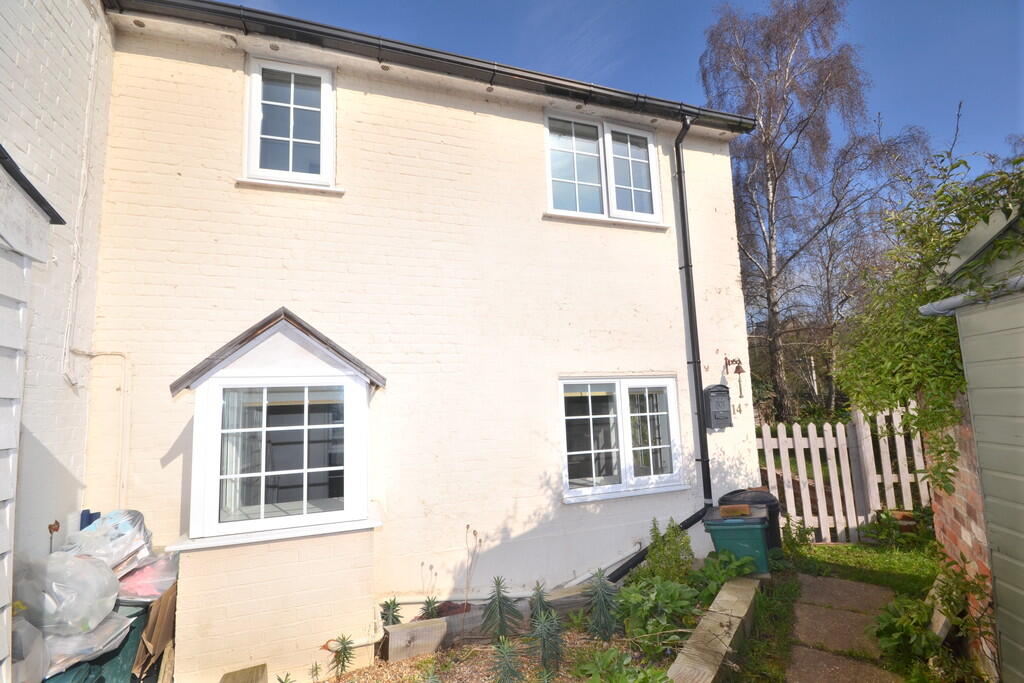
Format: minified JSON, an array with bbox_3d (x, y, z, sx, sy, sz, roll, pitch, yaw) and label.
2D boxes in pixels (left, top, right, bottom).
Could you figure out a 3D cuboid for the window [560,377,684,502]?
[{"bbox_3d":[0.986,0.838,3.849,1.188,1.037,0.100,0,-5,-18],"label":"window"}]

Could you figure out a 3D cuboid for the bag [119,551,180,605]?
[{"bbox_3d":[-1.983,1.287,2.326,0.330,0.250,0.320,0,-5,-18],"label":"bag"}]

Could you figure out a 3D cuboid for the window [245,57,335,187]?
[{"bbox_3d":[-1.665,-1.628,3.235,0.590,0.930,0.100,0,-5,-18],"label":"window"}]

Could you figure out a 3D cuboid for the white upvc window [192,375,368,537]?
[{"bbox_3d":[-1.327,0.640,2.511,0.899,0.865,0.100,0,-5,-18],"label":"white upvc window"}]

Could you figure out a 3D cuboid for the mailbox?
[{"bbox_3d":[1.971,0.619,4.066,0.225,0.395,0.085,0,-5,-18],"label":"mailbox"}]

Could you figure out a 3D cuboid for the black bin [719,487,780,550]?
[{"bbox_3d":[2.110,1.620,3.786,0.480,0.620,0.480,0,-5,-18],"label":"black bin"}]

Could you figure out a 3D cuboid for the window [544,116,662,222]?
[{"bbox_3d":[0.874,-1.589,4.038,1.191,0.927,0.100,0,-5,-18],"label":"window"}]

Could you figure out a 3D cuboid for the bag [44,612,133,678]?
[{"bbox_3d":[-1.878,1.298,1.895,0.350,0.180,0.420,0,-5,-18],"label":"bag"}]

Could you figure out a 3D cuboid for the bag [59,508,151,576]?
[{"bbox_3d":[-2.110,1.051,2.234,0.400,0.310,0.340,0,-5,-18],"label":"bag"}]

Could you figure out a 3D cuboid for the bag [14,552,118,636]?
[{"bbox_3d":[-1.951,1.112,1.879,0.370,0.330,0.370,0,-5,-18],"label":"bag"}]

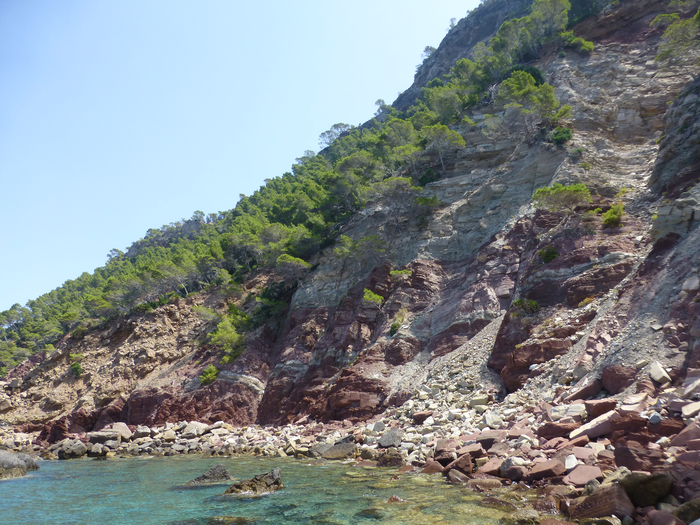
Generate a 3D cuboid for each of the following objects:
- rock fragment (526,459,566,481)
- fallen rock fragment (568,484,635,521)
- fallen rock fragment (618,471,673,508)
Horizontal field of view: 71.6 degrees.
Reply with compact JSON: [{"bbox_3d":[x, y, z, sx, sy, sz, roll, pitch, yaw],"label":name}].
[{"bbox_3d":[5.782,6.084,14.300,0.667,0.566,0.953,18,-26,-42],"label":"rock fragment"},{"bbox_3d":[5.427,5.165,10.500,0.761,0.571,1.087,18,-26,-42],"label":"fallen rock fragment"},{"bbox_3d":[6.877,5.257,11.300,0.980,0.712,0.833,-13,-23,33],"label":"fallen rock fragment"}]

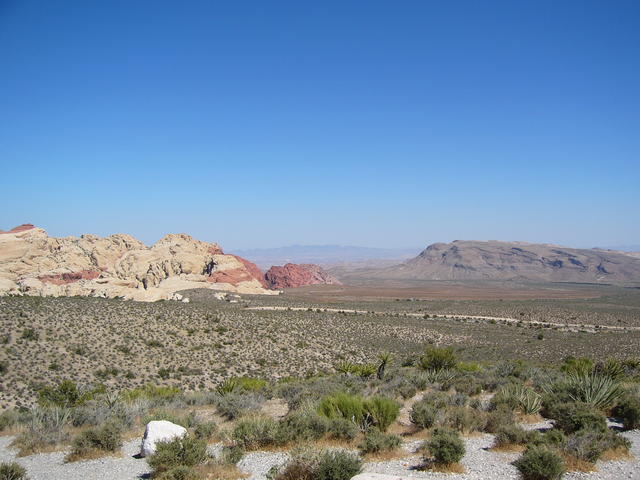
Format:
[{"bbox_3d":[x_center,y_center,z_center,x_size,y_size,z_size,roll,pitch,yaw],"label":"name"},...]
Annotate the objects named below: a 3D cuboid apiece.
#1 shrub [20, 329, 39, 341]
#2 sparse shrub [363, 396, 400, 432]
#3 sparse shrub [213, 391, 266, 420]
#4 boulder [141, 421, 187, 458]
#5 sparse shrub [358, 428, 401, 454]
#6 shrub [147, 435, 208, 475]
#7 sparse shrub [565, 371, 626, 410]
[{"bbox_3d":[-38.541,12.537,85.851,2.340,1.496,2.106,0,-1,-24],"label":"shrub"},{"bbox_3d":[0.923,2.620,9.716,0.559,0.508,0.503,0,-1,5],"label":"sparse shrub"},{"bbox_3d":[-1.400,2.861,11.118,0.876,0.452,0.788,0,-1,-7],"label":"sparse shrub"},{"bbox_3d":[-2.507,3.154,10.366,0.722,0.525,0.613,0,-1,0],"label":"boulder"},{"bbox_3d":[0.964,3.240,10.482,0.667,0.374,0.567,0,-1,0],"label":"sparse shrub"},{"bbox_3d":[-2.062,3.068,9.362,0.879,0.509,0.741,0,-1,0],"label":"shrub"},{"bbox_3d":[6.389,3.446,15.060,1.368,0.817,1.155,0,-1,0],"label":"sparse shrub"}]

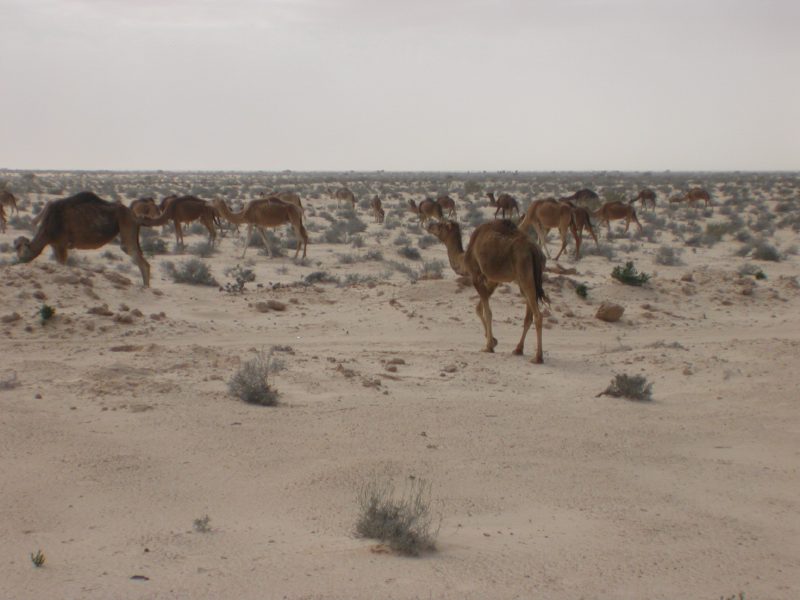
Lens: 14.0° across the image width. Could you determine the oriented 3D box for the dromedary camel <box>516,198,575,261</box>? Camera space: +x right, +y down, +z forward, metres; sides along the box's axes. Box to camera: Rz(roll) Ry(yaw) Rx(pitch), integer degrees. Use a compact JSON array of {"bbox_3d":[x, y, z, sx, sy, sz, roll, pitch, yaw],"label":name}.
[{"bbox_3d":[4.442,-2.270,104.500,2.300,1.950,0.620,2,3,38],"label":"dromedary camel"}]

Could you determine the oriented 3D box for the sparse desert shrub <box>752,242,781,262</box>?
[{"bbox_3d":[11.135,-1.443,99.000,0.851,0.608,0.800,0,2,0],"label":"sparse desert shrub"}]

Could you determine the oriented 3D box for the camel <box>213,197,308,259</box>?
[{"bbox_3d":[-4.409,-2.276,103.000,2.950,1.930,0.750,0,2,-3],"label":"camel"}]

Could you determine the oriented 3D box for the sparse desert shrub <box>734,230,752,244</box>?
[{"bbox_3d":[14.969,-2.724,142.000,0.780,0.580,0.700,0,2,0],"label":"sparse desert shrub"}]

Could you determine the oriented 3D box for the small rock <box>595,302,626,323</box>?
[{"bbox_3d":[3.632,0.217,56.500,0.480,0.320,0.400,0,2,0],"label":"small rock"}]

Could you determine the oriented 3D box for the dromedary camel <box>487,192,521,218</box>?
[{"bbox_3d":[7.242,-6.542,228.000,2.400,1.900,0.700,0,2,-9],"label":"dromedary camel"}]

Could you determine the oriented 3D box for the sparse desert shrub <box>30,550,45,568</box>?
[{"bbox_3d":[-2.403,1.720,21.600,0.093,0.118,0.090,0,2,0],"label":"sparse desert shrub"}]

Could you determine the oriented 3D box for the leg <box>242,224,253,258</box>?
[{"bbox_3d":[-4.633,-1.777,99.000,0.304,1.033,0.200,0,2,0],"label":"leg"}]

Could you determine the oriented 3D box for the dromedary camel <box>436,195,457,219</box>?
[{"bbox_3d":[2.955,-6.586,232.000,2.500,1.800,0.700,1,2,14],"label":"dromedary camel"}]

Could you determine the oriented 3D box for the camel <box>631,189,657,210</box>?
[{"bbox_3d":[21.521,-8.838,288.000,2.300,1.970,0.650,1,2,20],"label":"camel"}]

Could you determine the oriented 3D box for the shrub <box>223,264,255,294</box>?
[{"bbox_3d":[-3.187,-0.405,64.300,0.628,0.560,0.566,0,2,0],"label":"shrub"}]

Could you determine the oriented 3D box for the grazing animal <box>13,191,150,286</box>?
[{"bbox_3d":[-6.646,-1.283,68.000,2.880,2.003,0.800,0,2,7],"label":"grazing animal"}]

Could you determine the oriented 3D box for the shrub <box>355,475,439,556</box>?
[{"bbox_3d":[-0.024,1.508,22.800,0.580,0.530,0.530,0,2,0],"label":"shrub"}]

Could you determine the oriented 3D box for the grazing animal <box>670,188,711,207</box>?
[{"bbox_3d":[23.871,-8.224,268.000,3.331,1.892,0.700,0,2,0],"label":"grazing animal"}]

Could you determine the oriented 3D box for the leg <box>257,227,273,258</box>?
[{"bbox_3d":[-4.275,-1.814,102.800,0.480,1.000,0.220,0,2,-3],"label":"leg"}]

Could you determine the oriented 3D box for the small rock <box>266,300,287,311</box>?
[{"bbox_3d":[-2.172,0.097,57.300,0.350,0.157,0.262,0,2,0],"label":"small rock"}]

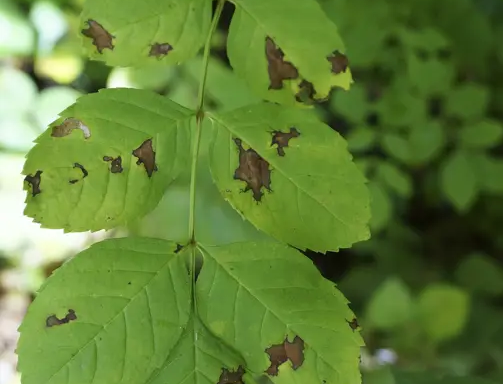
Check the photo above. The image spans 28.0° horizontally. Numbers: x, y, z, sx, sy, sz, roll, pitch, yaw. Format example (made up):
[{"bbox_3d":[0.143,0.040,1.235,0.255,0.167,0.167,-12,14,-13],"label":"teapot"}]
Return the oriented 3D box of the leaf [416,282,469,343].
[{"bbox_3d":[0.190,0.119,1.000,0.053,0.018,0.063,0,67,0],"label":"leaf"}]

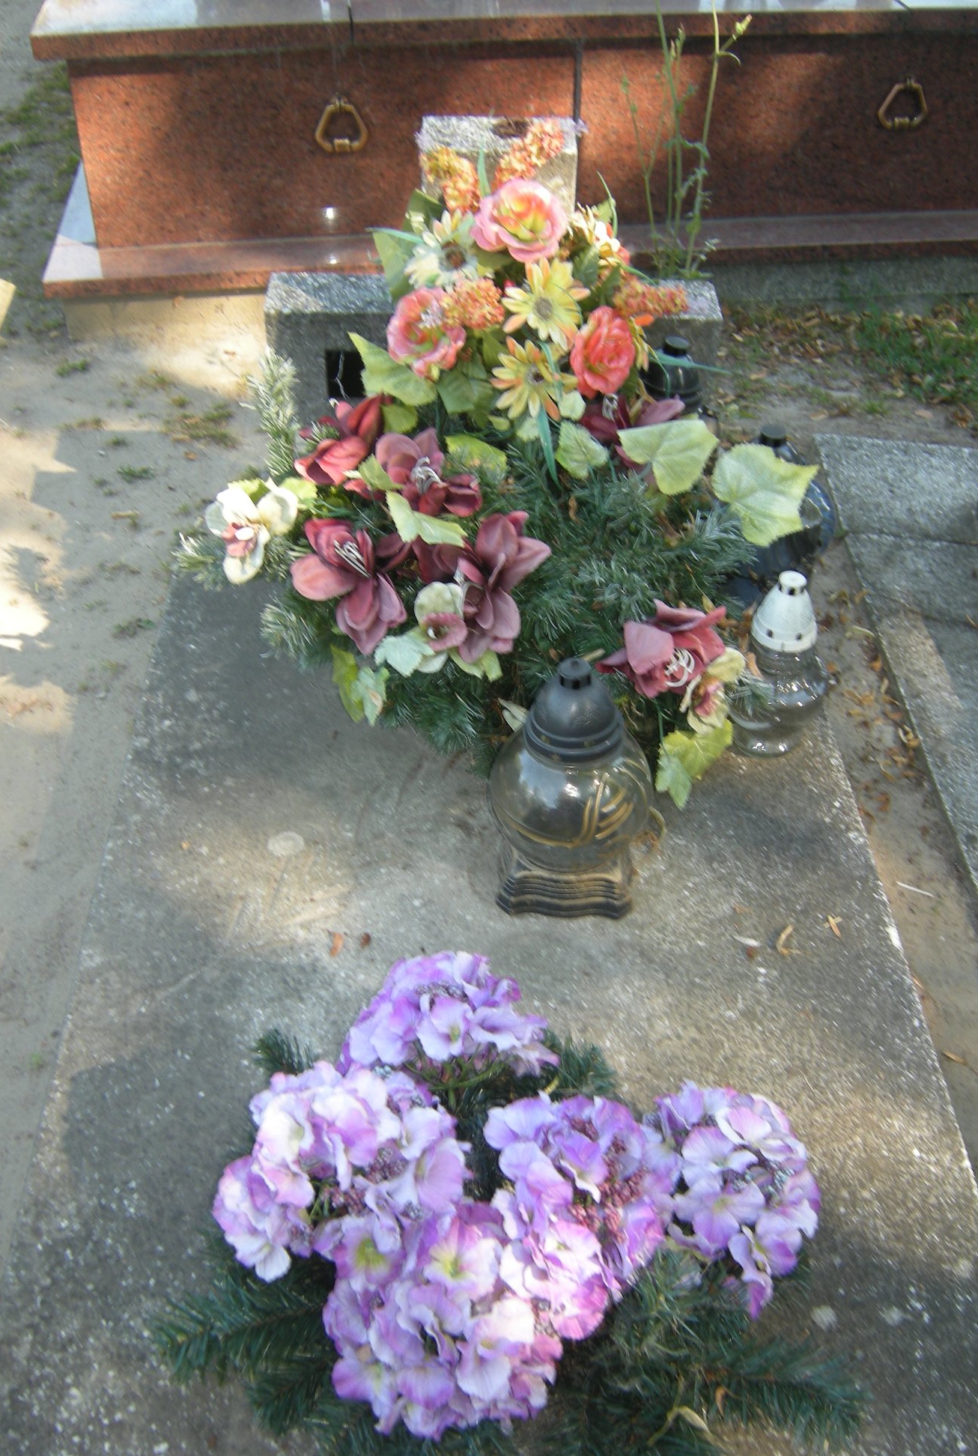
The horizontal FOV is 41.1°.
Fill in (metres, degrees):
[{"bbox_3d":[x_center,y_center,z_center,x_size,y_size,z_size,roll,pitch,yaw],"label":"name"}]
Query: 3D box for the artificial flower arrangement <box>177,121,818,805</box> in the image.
[{"bbox_3d":[-0.011,-0.347,1.576,0.770,0.530,0.680,-1,42,-1],"label":"artificial flower arrangement"}]

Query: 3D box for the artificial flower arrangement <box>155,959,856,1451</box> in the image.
[{"bbox_3d":[0.007,0.356,1.065,0.540,0.200,0.390,-1,42,-1],"label":"artificial flower arrangement"}]

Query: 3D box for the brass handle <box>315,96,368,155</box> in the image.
[{"bbox_3d":[-0.295,-1.202,2.607,0.105,0.112,0.034,-5,42,-6],"label":"brass handle"}]

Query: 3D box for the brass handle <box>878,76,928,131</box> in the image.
[{"bbox_3d":[0.868,-1.303,2.724,0.105,0.112,0.034,-5,42,-6],"label":"brass handle"}]

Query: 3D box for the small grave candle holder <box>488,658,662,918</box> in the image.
[{"bbox_3d":[0.080,0.043,1.333,0.170,0.288,0.170,-1,42,-1],"label":"small grave candle holder"}]

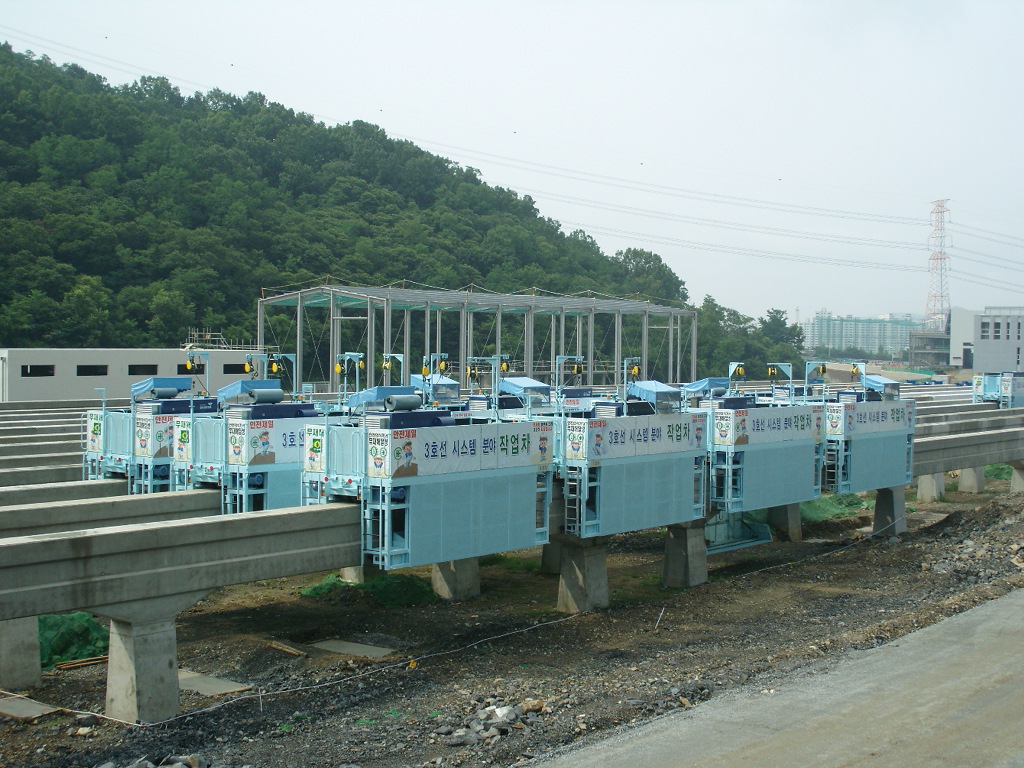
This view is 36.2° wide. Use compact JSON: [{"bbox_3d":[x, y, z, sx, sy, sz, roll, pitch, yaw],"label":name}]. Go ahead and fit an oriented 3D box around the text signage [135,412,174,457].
[{"bbox_3d":[-9.931,1.420,44.237,0.850,1.200,1.200,3,2,37],"label":"text signage"}]

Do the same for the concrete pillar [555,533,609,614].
[{"bbox_3d":[2.243,5.910,48.836,1.150,2.270,1.200,2,2,36],"label":"concrete pillar"}]

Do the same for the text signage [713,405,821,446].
[{"bbox_3d":[9.329,1.449,56.311,0.720,1.230,6.750,2,2,36],"label":"text signage"}]

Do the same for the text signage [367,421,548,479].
[{"bbox_3d":[-1.201,1.693,42.099,0.720,1.230,7.030,2,2,36],"label":"text signage"}]

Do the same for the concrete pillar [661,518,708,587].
[{"bbox_3d":[5.892,5.698,53.223,1.100,2.150,1.200,3,2,37],"label":"concrete pillar"}]

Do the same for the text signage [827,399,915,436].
[{"bbox_3d":[14.430,1.297,62.659,0.720,1.220,6.850,3,2,37],"label":"text signage"}]

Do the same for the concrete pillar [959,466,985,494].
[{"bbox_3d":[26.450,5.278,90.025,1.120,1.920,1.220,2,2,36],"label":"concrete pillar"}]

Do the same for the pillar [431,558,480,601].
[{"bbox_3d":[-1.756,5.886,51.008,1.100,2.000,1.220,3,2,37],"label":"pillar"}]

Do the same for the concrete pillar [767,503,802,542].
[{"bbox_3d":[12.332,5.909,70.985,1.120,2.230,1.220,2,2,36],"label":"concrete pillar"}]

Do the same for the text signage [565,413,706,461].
[{"bbox_3d":[4.040,1.571,49.173,0.720,1.230,7.060,2,2,36],"label":"text signage"}]

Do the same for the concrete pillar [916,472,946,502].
[{"bbox_3d":[22.700,5.380,84.964,1.120,1.950,1.220,2,2,36],"label":"concrete pillar"}]

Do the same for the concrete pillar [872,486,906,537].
[{"bbox_3d":[16.176,5.342,67.005,1.100,2.100,1.200,3,2,37],"label":"concrete pillar"}]

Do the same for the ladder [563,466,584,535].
[{"bbox_3d":[1.775,3.436,45.835,0.500,2.040,0.120,3,2,37],"label":"ladder"}]

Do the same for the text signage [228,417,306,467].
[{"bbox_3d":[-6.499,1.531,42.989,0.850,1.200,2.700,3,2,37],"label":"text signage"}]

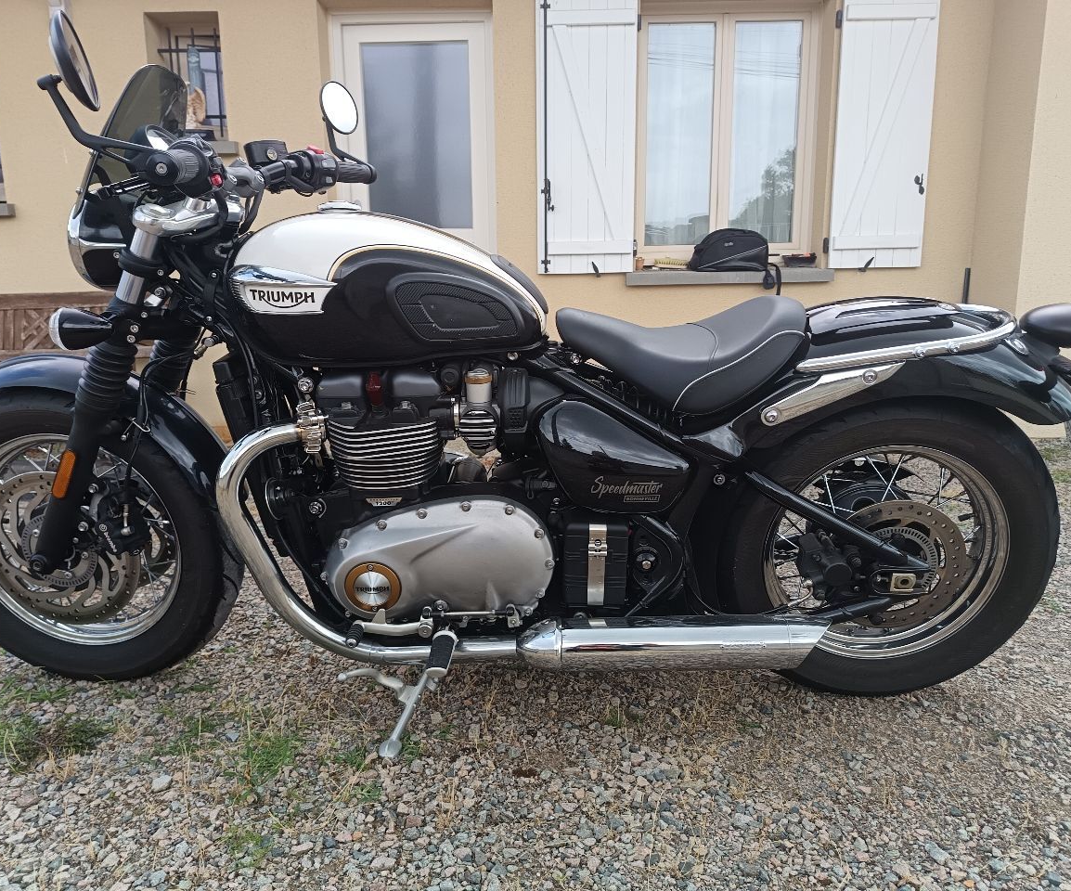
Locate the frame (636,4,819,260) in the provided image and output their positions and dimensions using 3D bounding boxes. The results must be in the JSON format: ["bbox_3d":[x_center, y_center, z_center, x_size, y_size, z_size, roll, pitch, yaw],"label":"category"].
[{"bbox_3d":[1.020,-1.655,4.459,0.988,1.327,0.090,-1,11,0],"label":"frame"}]

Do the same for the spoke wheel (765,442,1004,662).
[{"bbox_3d":[0.635,0.183,1.544,0.436,0.436,0.120,0,21,2],"label":"spoke wheel"}]

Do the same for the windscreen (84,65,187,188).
[{"bbox_3d":[-0.636,-0.505,1.337,0.065,0.230,0.260,27,20,-2],"label":"windscreen"}]

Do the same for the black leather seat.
[{"bbox_3d":[0.247,-0.172,1.421,0.430,0.180,0.290,0,21,2],"label":"black leather seat"}]

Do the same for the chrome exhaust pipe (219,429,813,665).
[{"bbox_3d":[-0.030,0.178,1.397,1.040,0.405,0.190,0,21,2],"label":"chrome exhaust pipe"}]

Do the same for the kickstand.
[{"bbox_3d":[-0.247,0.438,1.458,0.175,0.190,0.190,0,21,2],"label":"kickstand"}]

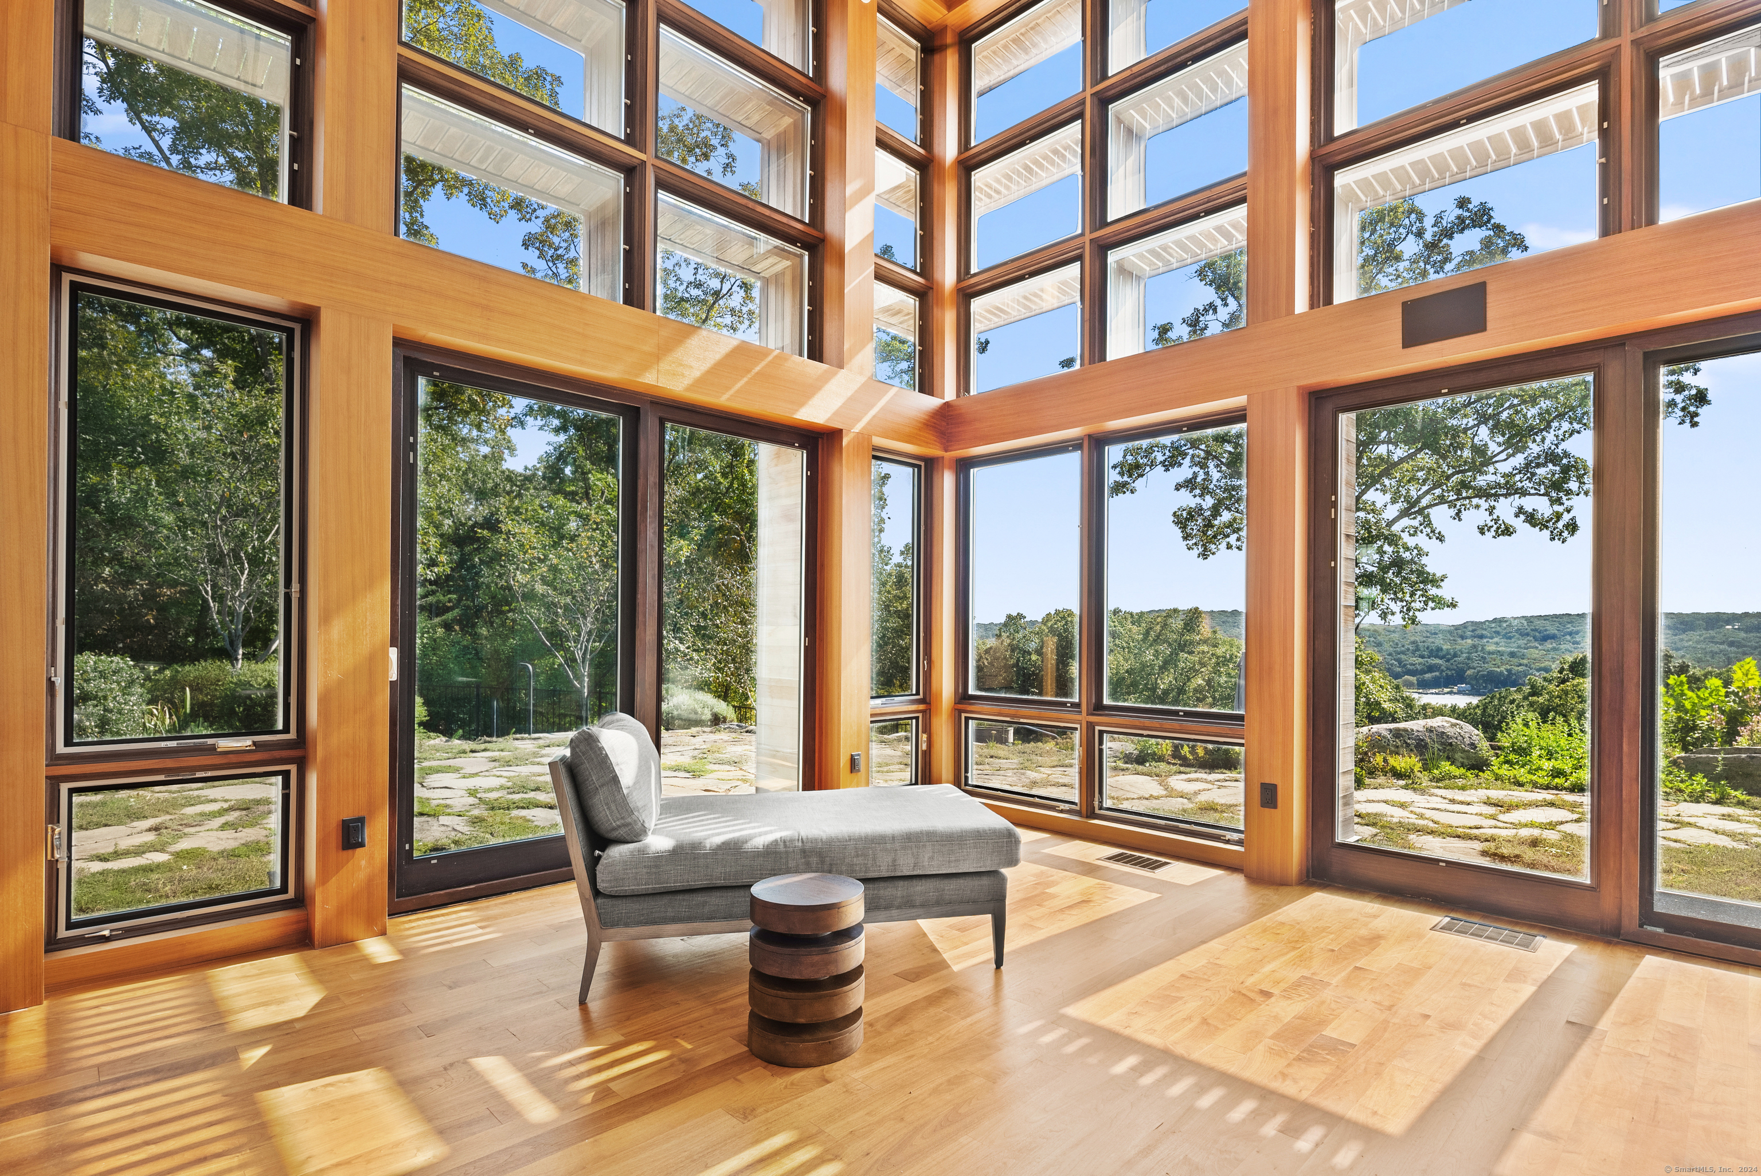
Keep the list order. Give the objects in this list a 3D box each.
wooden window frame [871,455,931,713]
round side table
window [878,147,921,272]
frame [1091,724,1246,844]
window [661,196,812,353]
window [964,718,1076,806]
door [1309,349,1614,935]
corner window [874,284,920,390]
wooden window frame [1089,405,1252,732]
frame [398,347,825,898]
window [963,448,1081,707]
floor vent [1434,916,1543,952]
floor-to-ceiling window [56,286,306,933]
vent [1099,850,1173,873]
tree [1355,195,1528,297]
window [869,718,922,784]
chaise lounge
[{"bbox_3d":[0.102,-0.052,5.285,0.590,1.620,0.080,3,-3,-45],"label":"wooden window frame"},{"bbox_3d":[-0.205,1.058,2.330,0.322,0.430,0.322,1,-2,0],"label":"round side table"},{"bbox_3d":[0.070,-2.483,5.464,0.090,0.697,0.566,-1,-2,45],"label":"window"},{"bbox_3d":[1.594,1.058,4.617,0.995,0.561,0.120,-1,-2,45],"label":"frame"},{"bbox_3d":[-0.770,-1.633,4.464,1.010,0.700,0.080,3,-3,-45],"label":"window"},{"bbox_3d":[0.856,1.044,5.090,0.080,0.450,0.845,3,-3,-45],"label":"window"},{"bbox_3d":[2.415,0.205,3.558,0.080,2.240,1.060,3,-3,-45],"label":"door"},{"bbox_3d":[0.089,-1.592,5.316,0.490,0.660,0.080,3,-3,-45],"label":"corner window"},{"bbox_3d":[1.600,-0.080,4.622,1.005,1.666,0.120,-1,-2,45],"label":"wooden window frame"},{"bbox_3d":[-1.206,0.220,4.255,0.130,2.358,2.348,-1,-2,45],"label":"frame"},{"bbox_3d":[0.902,-0.065,5.274,0.889,1.500,0.090,-1,-2,45],"label":"window"},{"bbox_3d":[2.448,1.391,3.347,0.347,0.020,0.255,-1,-2,45],"label":"floor vent"},{"bbox_3d":[-2.349,0.081,2.848,0.650,2.140,0.080,3,-3,-45],"label":"floor-to-ceiling window"},{"bbox_3d":[1.277,1.351,4.126,0.250,0.015,0.305,3,-3,-45],"label":"vent"},{"bbox_3d":[7.147,-2.085,13.000,8.200,8.200,7.500,1,-2,0],"label":"tree"},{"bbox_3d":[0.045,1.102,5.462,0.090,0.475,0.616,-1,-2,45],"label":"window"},{"bbox_3d":[-0.352,0.891,3.106,1.555,0.820,0.800,1,-2,-12],"label":"chaise lounge"}]

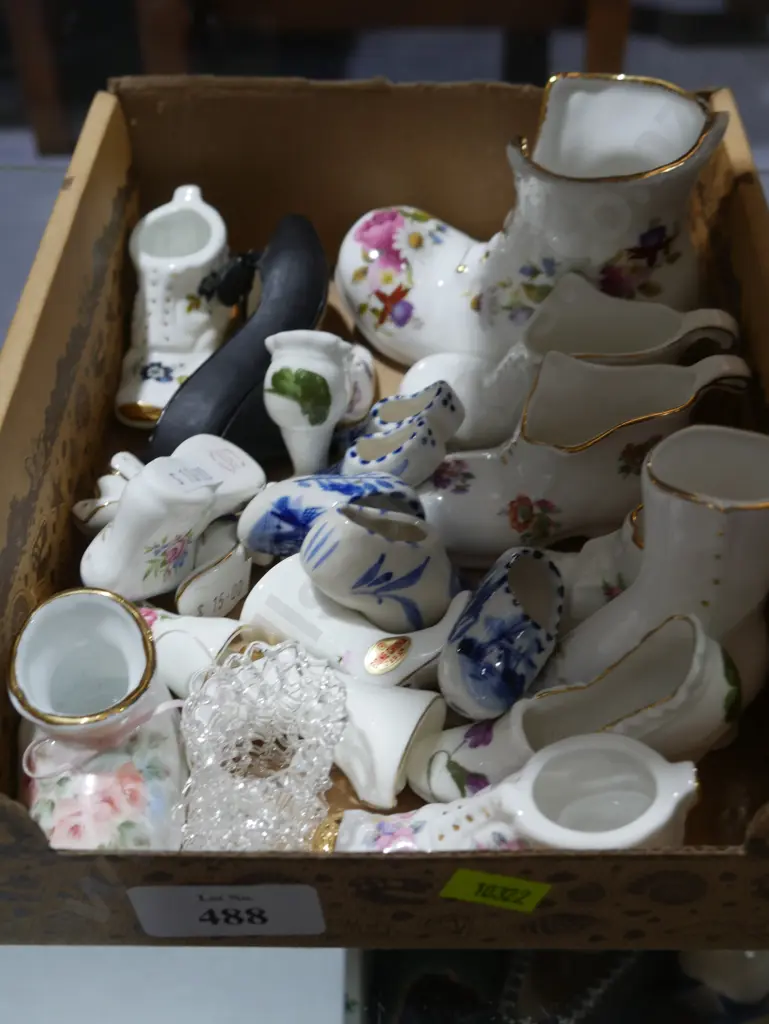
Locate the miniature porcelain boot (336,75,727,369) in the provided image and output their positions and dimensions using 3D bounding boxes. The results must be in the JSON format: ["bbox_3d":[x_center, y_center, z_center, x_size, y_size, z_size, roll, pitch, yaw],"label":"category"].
[{"bbox_3d":[0.062,-0.118,0.604,0.154,0.112,0.082,4,42,4],"label":"miniature porcelain boot"}]

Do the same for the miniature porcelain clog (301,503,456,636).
[{"bbox_3d":[-0.002,0.018,0.470,0.056,0.031,0.027,14,33,15],"label":"miniature porcelain clog"}]

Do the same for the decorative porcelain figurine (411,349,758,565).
[{"bbox_3d":[0.076,-0.022,0.533,0.123,0.061,0.048,-8,42,-10],"label":"decorative porcelain figurine"}]

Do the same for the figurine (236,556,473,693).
[{"bbox_3d":[-0.011,0.042,0.547,0.084,0.038,0.050,0,82,0],"label":"figurine"}]

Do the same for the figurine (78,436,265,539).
[{"bbox_3d":[-0.090,-0.010,0.597,0.074,0.042,0.036,10,31,17],"label":"figurine"}]

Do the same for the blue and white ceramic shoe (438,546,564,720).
[{"bbox_3d":[0.038,0.041,0.469,0.030,0.031,0.064,25,49,-2],"label":"blue and white ceramic shoe"}]

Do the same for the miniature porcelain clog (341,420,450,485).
[{"bbox_3d":[0.004,-0.024,0.613,0.049,0.029,0.026,-26,54,-12],"label":"miniature porcelain clog"}]

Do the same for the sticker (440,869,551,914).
[{"bbox_3d":[0.031,0.106,0.397,0.028,0.015,0.001,13,40,-11],"label":"sticker"}]

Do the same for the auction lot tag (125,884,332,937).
[{"bbox_3d":[-0.044,0.114,0.404,0.053,0.025,0.001,-1,41,1],"label":"auction lot tag"}]

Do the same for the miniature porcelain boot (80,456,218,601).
[{"bbox_3d":[-0.096,0.006,0.578,0.048,0.058,0.036,22,18,-9],"label":"miniature porcelain boot"}]

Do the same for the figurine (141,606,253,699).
[{"bbox_3d":[-0.074,0.054,0.543,0.050,0.037,0.040,1,42,10],"label":"figurine"}]

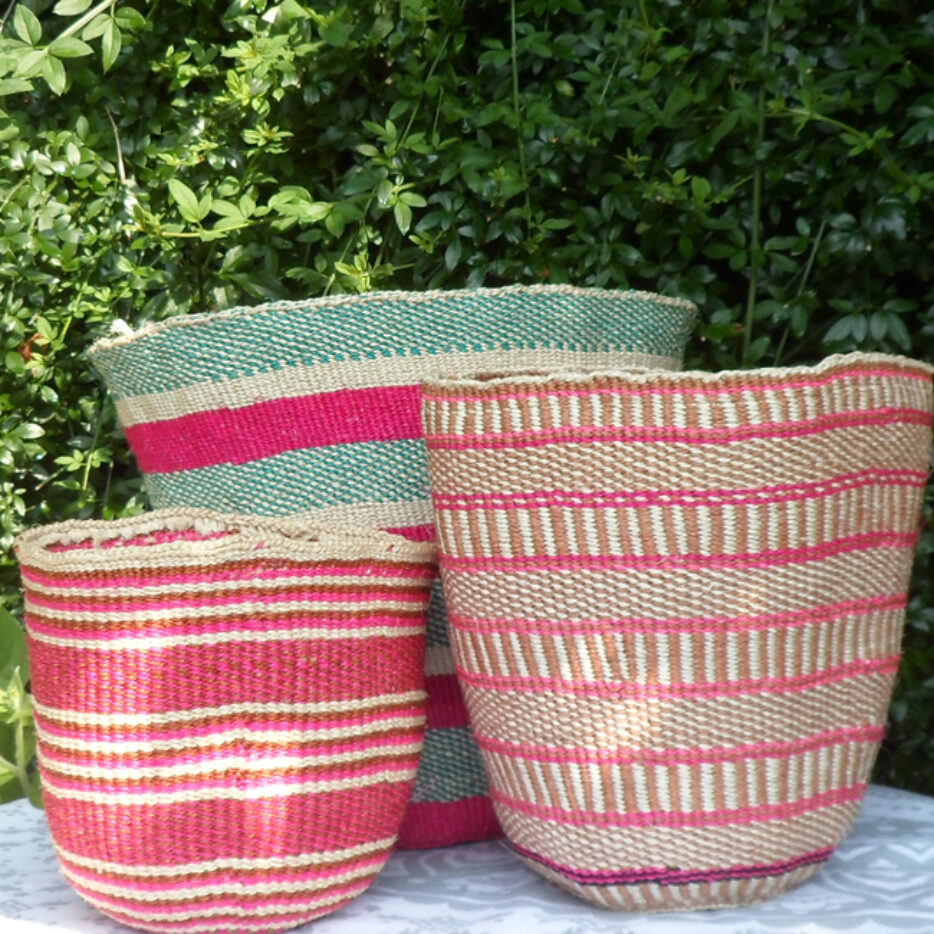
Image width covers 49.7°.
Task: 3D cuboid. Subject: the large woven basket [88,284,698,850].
[{"bbox_3d":[-0.041,0.056,0.568,0.330,0.280,0.255,-1,4,-2],"label":"large woven basket"}]

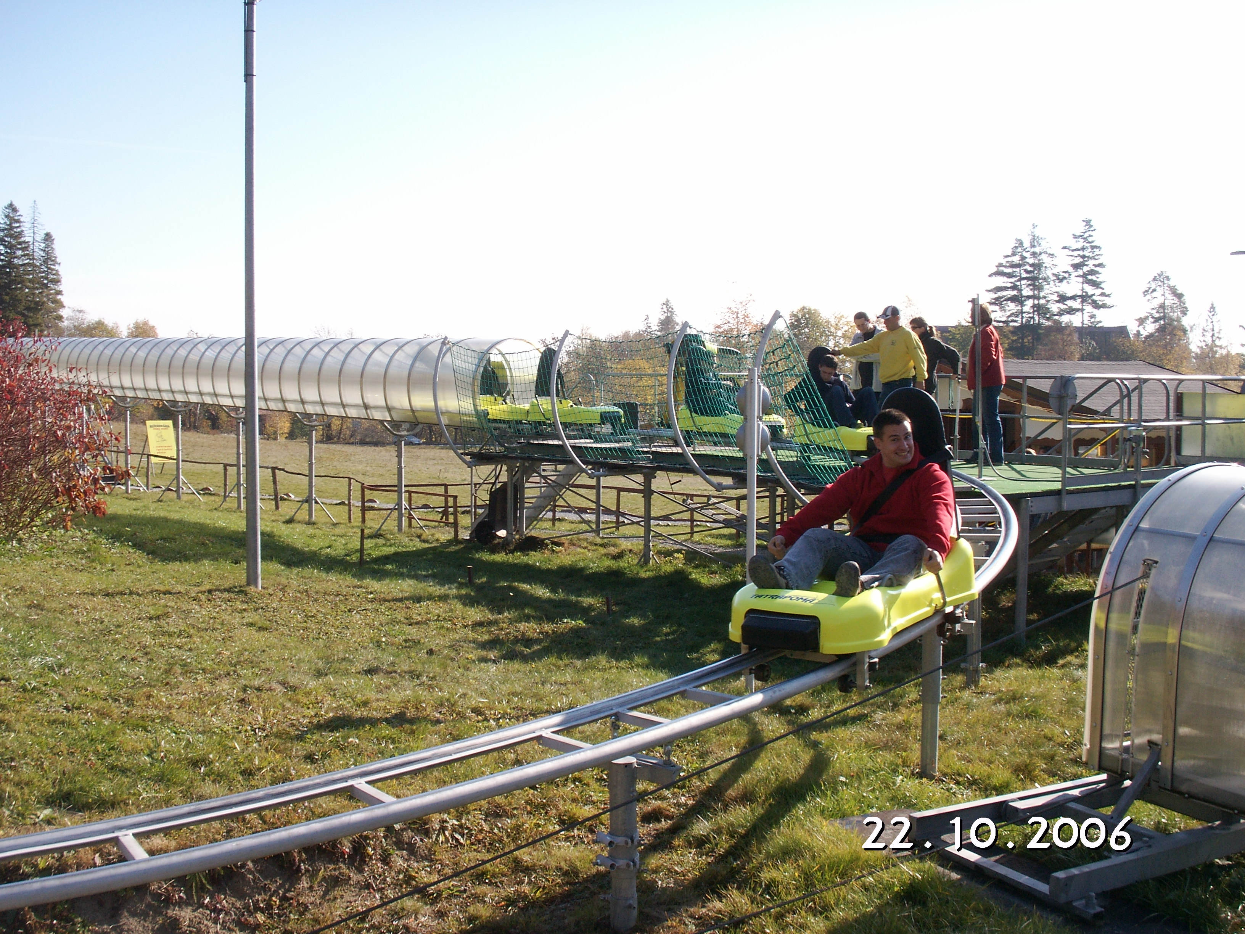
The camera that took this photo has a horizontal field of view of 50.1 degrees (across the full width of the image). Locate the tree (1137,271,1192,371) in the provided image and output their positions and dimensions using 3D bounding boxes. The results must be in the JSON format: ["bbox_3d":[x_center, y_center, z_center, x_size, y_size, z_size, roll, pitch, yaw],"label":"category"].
[{"bbox_3d":[28.523,-6.523,70.000,2.900,7.600,2.900,2,3,22],"label":"tree"}]

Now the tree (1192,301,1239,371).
[{"bbox_3d":[46.698,-8.941,105.000,3.500,8.200,3.500,2,4,22],"label":"tree"}]

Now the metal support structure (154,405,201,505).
[{"bbox_3d":[-9.028,-0.286,27.000,0.950,2.000,0.300,-3,5,-39],"label":"metal support structure"}]

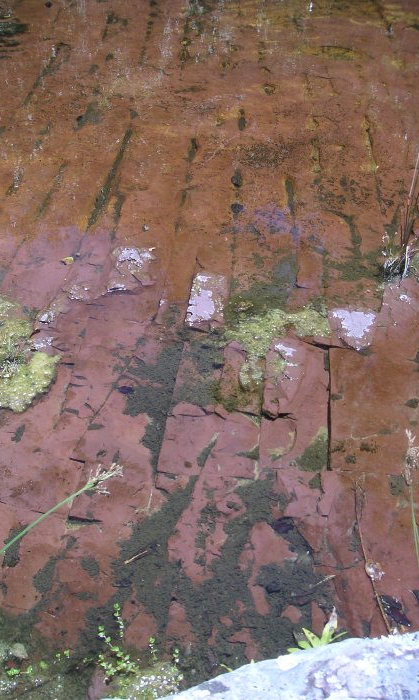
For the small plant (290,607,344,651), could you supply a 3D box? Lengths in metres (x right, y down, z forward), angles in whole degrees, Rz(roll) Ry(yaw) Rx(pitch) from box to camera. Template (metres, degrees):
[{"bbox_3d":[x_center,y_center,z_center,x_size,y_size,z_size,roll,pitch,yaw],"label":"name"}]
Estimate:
[{"bbox_3d":[0.234,0.624,1.680,0.130,0.090,0.120,0,36,0],"label":"small plant"}]

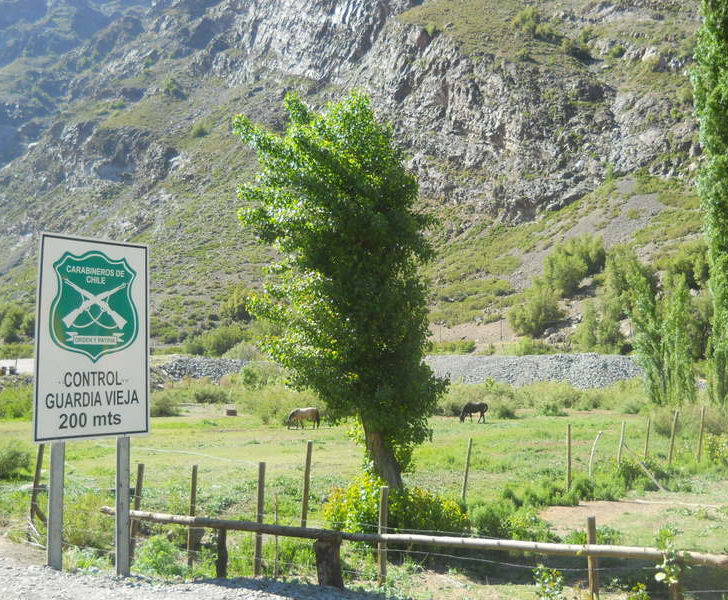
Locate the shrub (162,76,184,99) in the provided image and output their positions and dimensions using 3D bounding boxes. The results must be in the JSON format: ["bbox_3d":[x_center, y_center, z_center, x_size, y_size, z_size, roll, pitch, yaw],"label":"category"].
[{"bbox_3d":[-82.429,-91.948,370.000,9.234,9.329,7.849,0,-4,0],"label":"shrub"}]

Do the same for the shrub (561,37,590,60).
[{"bbox_3d":[65.545,-77.941,265.000,9.018,7.289,7.215,0,-4,0],"label":"shrub"}]

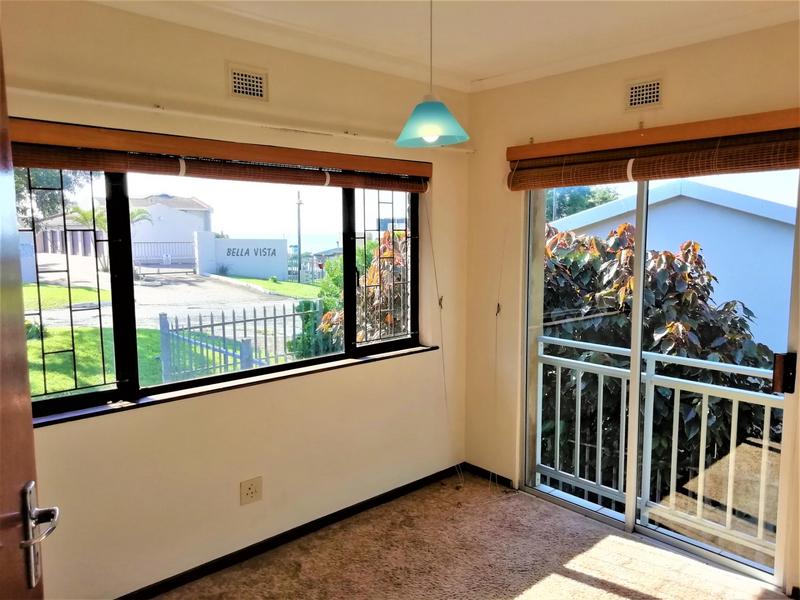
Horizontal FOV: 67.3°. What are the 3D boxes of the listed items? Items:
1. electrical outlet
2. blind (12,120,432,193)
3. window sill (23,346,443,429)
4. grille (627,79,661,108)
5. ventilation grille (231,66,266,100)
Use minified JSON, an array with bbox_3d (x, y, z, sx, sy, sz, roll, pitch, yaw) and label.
[{"bbox_3d":[-0.749,0.963,3.029,0.123,0.119,0.014,-6,9,-42],"label":"electrical outlet"},{"bbox_3d":[-0.696,-0.669,2.960,2.375,0.185,0.090,-6,9,-42],"label":"blind"},{"bbox_3d":[-0.676,0.411,3.111,2.380,0.025,0.140,-6,9,-42],"label":"window sill"},{"bbox_3d":[1.243,-1.044,3.052,0.020,0.120,0.178,-6,9,-42],"label":"grille"},{"bbox_3d":[-0.718,-1.022,2.847,0.183,0.123,0.020,-6,9,-42],"label":"ventilation grille"}]

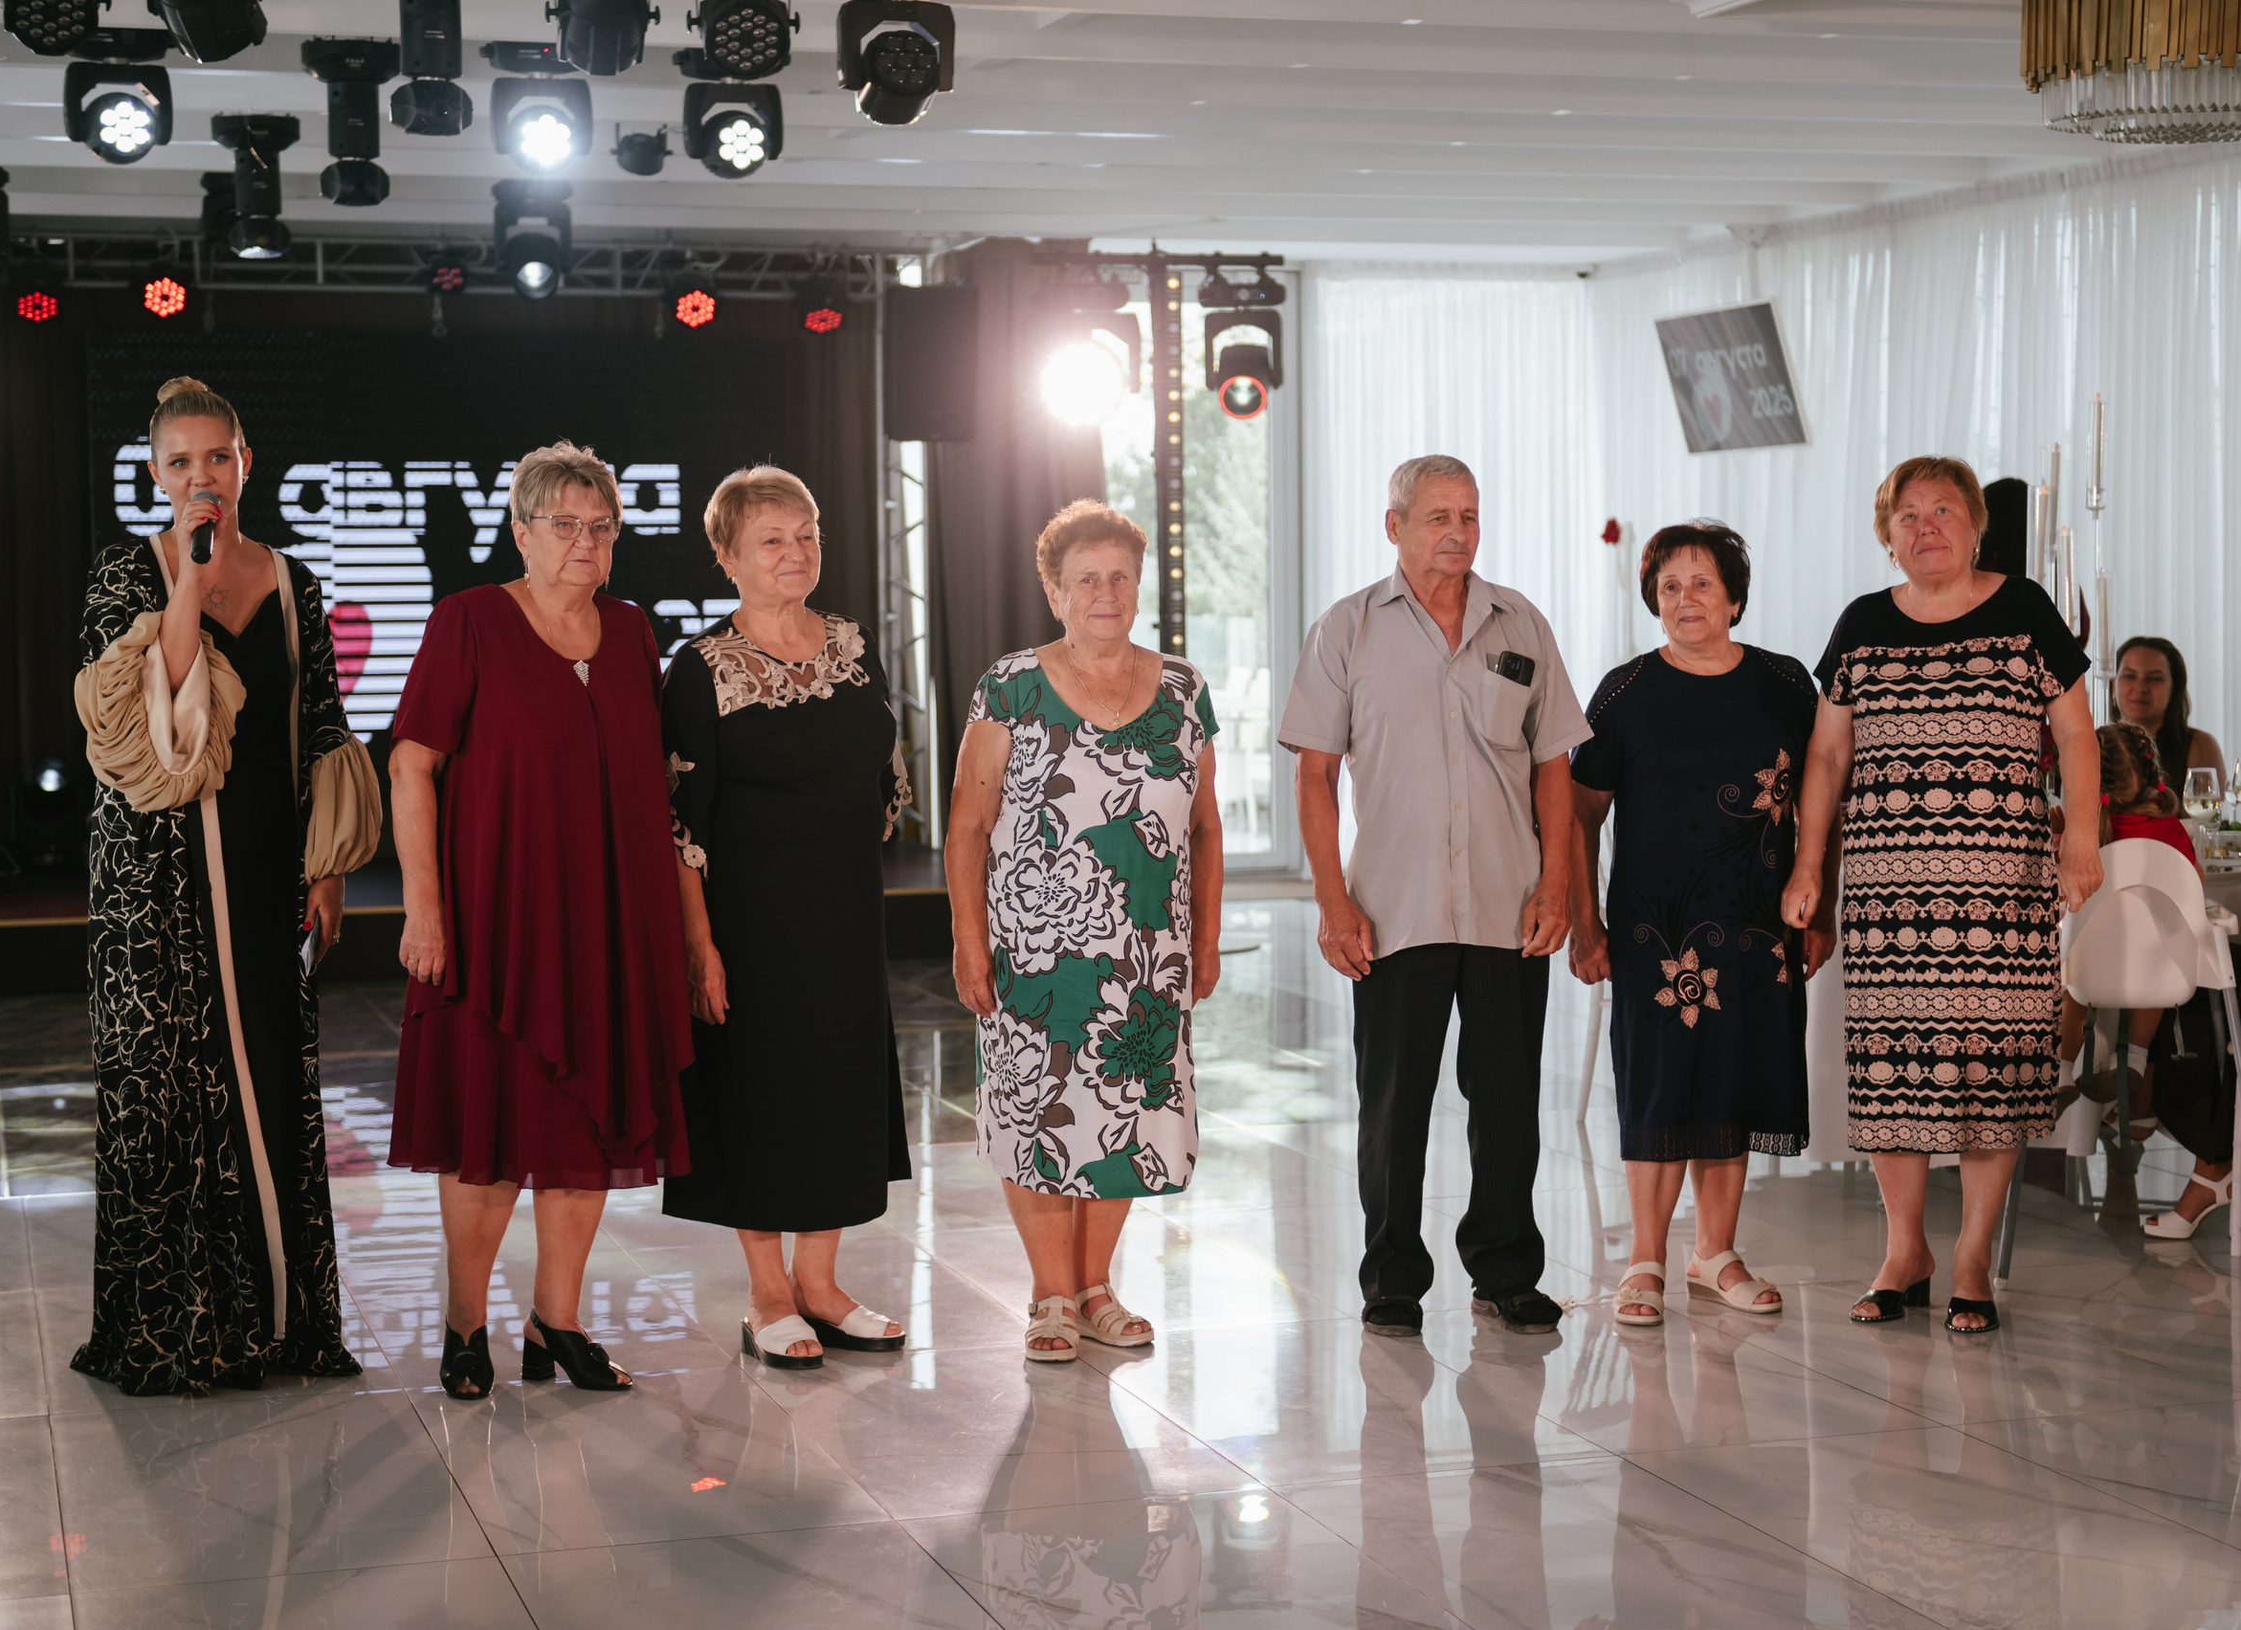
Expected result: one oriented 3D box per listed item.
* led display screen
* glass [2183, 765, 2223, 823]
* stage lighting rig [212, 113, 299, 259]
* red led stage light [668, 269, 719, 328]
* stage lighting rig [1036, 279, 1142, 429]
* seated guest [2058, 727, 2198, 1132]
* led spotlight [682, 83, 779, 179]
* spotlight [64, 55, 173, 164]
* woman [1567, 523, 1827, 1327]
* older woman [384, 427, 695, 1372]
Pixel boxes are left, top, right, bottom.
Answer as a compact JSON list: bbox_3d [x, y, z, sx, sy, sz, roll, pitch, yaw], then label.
[{"bbox_3d":[-2.907,-1.153,15.936,2.880,1.788,0.100,-2,4,-17],"label":"led display screen"},{"bbox_3d":[2.445,-0.003,8.447,0.085,0.210,0.085,-1,4,0],"label":"glass"},{"bbox_3d":[-2.637,-1.913,11.387,0.260,0.440,0.250,-2,4,-17],"label":"stage lighting rig"},{"bbox_3d":[-1.823,-2.207,15.978,0.220,0.260,0.220,-2,4,-17],"label":"red led stage light"},{"bbox_3d":[-0.109,-1.750,14.167,0.340,0.540,0.320,-1,4,-4],"label":"stage lighting rig"},{"bbox_3d":[2.091,0.237,7.763,0.310,0.869,0.470,0,4,14],"label":"seated guest"},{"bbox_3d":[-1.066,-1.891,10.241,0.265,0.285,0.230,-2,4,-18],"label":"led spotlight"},{"bbox_3d":[-2.588,-1.824,9.662,0.270,0.280,0.220,-2,4,-17],"label":"spotlight"},{"bbox_3d":[1.111,0.196,7.268,0.500,1.528,0.330,0,4,1],"label":"woman"},{"bbox_3d":[-1.036,0.180,6.645,0.520,1.662,0.390,-3,4,-32],"label":"older woman"}]

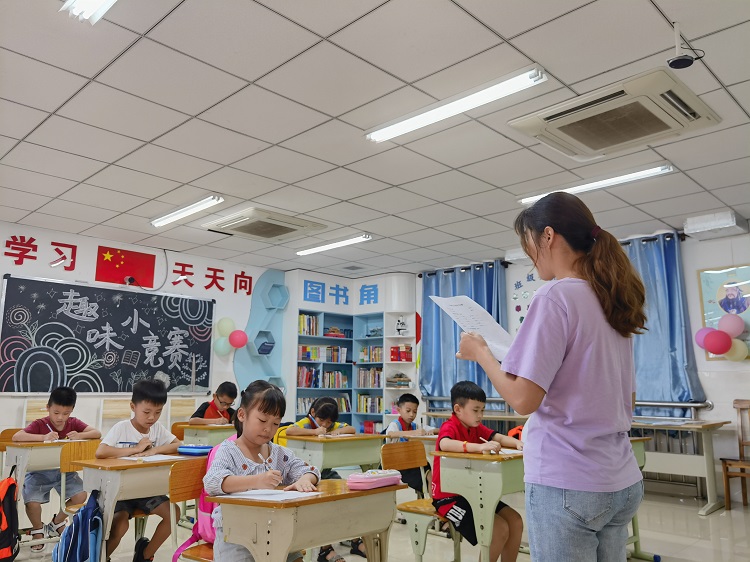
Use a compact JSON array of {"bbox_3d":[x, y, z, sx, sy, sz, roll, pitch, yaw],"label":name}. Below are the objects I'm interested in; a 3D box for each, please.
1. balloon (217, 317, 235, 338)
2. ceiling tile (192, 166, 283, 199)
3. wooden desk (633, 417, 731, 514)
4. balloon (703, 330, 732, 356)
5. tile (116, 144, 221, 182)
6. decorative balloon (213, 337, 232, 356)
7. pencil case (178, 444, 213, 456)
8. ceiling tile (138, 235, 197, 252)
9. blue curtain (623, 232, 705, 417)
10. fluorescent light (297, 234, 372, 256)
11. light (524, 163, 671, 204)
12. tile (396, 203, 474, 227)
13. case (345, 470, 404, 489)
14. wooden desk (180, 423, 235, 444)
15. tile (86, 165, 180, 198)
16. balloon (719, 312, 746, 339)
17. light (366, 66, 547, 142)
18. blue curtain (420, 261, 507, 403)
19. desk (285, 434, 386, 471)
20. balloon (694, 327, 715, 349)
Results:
[{"bbox_3d":[-1.891,0.590,7.466,0.235,0.240,0.235,-9,-13,43],"label":"balloon"},{"bbox_3d":[-1.112,-0.791,4.772,0.600,0.020,0.600,-9,-14,44],"label":"ceiling tile"},{"bbox_3d":[2.552,1.731,5.679,1.400,0.735,0.750,-9,-13,43],"label":"wooden desk"},{"bbox_3d":[3.259,0.587,5.555,0.240,0.240,0.240,-9,-13,43],"label":"balloon"},{"bbox_3d":[-1.526,-0.862,4.346,0.600,0.020,0.600,-9,-13,43],"label":"tile"},{"bbox_3d":[-1.943,0.841,7.477,0.230,0.235,0.230,-9,-13,44],"label":"decorative balloon"},{"bbox_3d":[-0.976,0.926,3.198,0.205,0.053,0.085,1,-10,-4],"label":"pencil case"},{"bbox_3d":[-2.424,-0.442,6.868,0.600,0.020,0.600,-9,-14,44],"label":"ceiling tile"},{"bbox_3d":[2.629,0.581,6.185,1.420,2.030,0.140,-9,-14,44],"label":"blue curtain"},{"bbox_3d":[-0.483,-0.427,6.743,1.200,0.065,0.130,-9,-13,44],"label":"fluorescent light"},{"bbox_3d":[1.691,-0.750,4.622,1.210,0.070,0.130,-9,-13,43],"label":"light"},{"bbox_3d":[0.581,-0.625,5.617,0.600,0.020,0.600,-9,-14,44],"label":"tile"},{"bbox_3d":[-0.004,0.804,2.370,0.100,0.050,0.220,-9,-13,43],"label":"case"},{"bbox_3d":[-1.375,1.668,5.324,0.420,0.680,0.600,-9,-13,43],"label":"wooden desk"},{"bbox_3d":[-1.966,-0.795,4.756,0.600,0.020,0.600,-9,-13,43],"label":"tile"},{"bbox_3d":[3.326,0.428,5.448,0.220,0.240,0.220,-9,-14,44],"label":"balloon"},{"bbox_3d":[0.407,-0.985,3.346,1.200,0.065,0.130,-9,-13,44],"label":"light"},{"bbox_3d":[1.163,0.799,7.751,1.420,2.030,0.140,-9,-13,44],"label":"blue curtain"},{"bbox_3d":[-0.280,1.469,4.178,0.440,0.700,0.610,-9,-14,44],"label":"desk"},{"bbox_3d":[3.236,0.560,5.700,0.210,0.210,0.210,-9,-13,44],"label":"balloon"}]

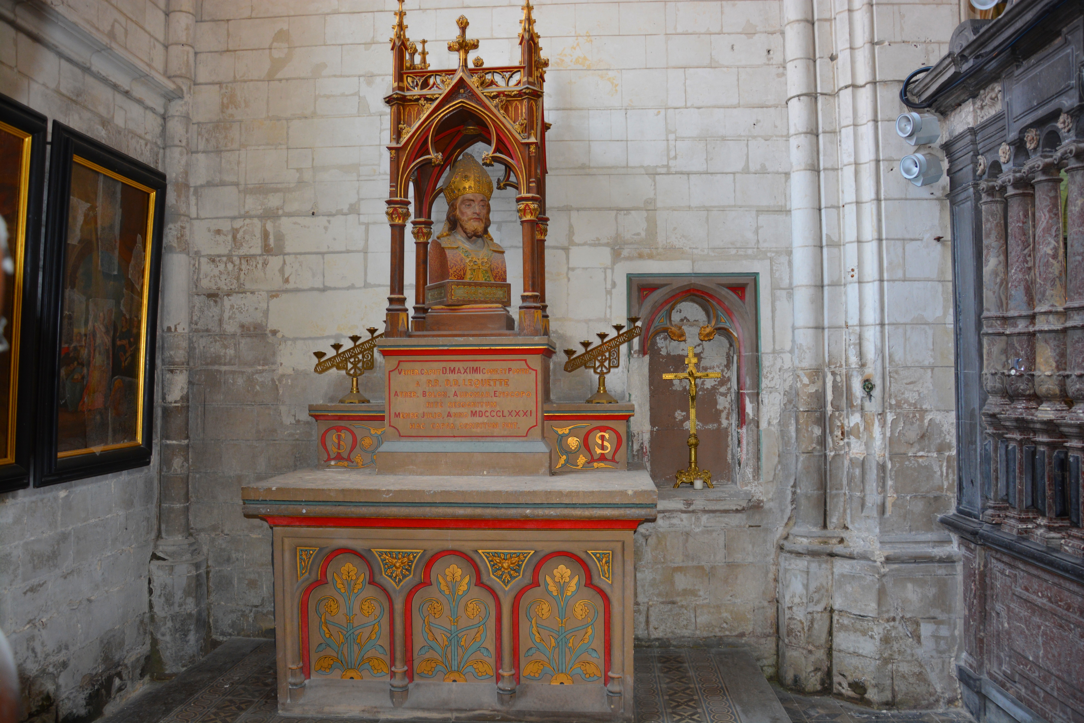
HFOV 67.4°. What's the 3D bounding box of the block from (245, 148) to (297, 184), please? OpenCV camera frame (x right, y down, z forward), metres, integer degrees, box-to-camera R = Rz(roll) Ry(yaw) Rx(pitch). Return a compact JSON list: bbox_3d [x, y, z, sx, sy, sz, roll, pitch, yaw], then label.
[{"bbox_3d":[-1.532,-1.103,4.713,0.295,0.197,0.200,0,-2,3],"label":"block"}]

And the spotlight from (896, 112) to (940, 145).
[{"bbox_3d":[1.841,-1.137,3.980,0.175,0.140,0.130,-14,4,-22],"label":"spotlight"}]

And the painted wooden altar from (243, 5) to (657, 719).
[{"bbox_3d":[-0.377,-0.153,3.965,1.770,3.420,1.100,0,-2,3],"label":"painted wooden altar"}]

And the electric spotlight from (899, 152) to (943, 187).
[{"bbox_3d":[1.857,-0.937,3.980,0.175,0.140,0.130,-12,3,-23],"label":"electric spotlight"}]

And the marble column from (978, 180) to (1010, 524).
[{"bbox_3d":[2.058,-0.046,3.700,0.135,1.550,0.135,0,-2,3],"label":"marble column"}]

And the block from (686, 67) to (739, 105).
[{"bbox_3d":[0.946,-1.511,4.577,0.282,0.206,0.200,0,-2,3],"label":"block"}]

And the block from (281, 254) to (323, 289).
[{"bbox_3d":[-1.346,-0.504,4.685,0.235,0.186,0.200,0,-2,3],"label":"block"}]

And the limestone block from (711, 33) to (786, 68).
[{"bbox_3d":[1.138,-1.708,4.572,0.385,0.192,0.200,0,-2,3],"label":"limestone block"}]

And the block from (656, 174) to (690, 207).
[{"bbox_3d":[0.726,-0.941,4.574,0.182,0.177,0.200,0,-2,3],"label":"block"}]

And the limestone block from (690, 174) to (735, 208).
[{"bbox_3d":[0.942,-0.936,4.561,0.244,0.182,0.200,0,-2,3],"label":"limestone block"}]

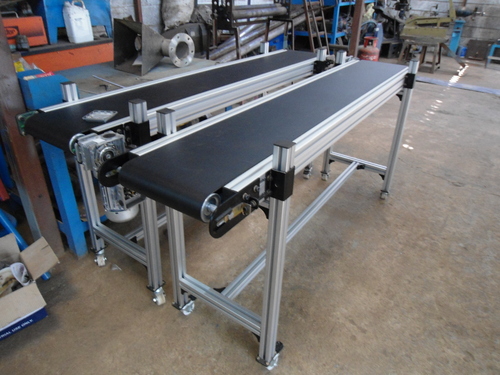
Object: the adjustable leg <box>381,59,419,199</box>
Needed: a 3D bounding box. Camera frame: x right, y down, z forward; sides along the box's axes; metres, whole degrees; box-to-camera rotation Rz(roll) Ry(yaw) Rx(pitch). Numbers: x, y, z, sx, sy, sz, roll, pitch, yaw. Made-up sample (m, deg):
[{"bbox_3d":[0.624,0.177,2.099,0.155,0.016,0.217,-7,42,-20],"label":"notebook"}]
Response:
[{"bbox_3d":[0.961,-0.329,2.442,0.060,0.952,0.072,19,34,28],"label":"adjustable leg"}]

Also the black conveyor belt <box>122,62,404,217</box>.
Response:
[{"bbox_3d":[0.332,-0.385,1.759,0.308,0.085,2.090,19,34,28],"label":"black conveyor belt"}]

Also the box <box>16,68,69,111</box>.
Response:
[{"bbox_3d":[-0.933,-0.440,1.687,0.172,0.136,0.189,19,34,28],"label":"box"}]

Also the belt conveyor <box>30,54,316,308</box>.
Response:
[{"bbox_3d":[-0.146,-0.238,2.211,0.493,0.952,2.086,20,34,29],"label":"belt conveyor"}]

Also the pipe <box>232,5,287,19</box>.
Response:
[{"bbox_3d":[0.120,-2.167,4.643,0.088,0.088,1.120,21,34,30],"label":"pipe"}]

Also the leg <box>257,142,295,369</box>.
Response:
[{"bbox_3d":[0.081,0.297,1.268,0.060,0.952,0.072,19,34,28],"label":"leg"}]

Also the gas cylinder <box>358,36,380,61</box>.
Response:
[{"bbox_3d":[1.833,-2.008,5.859,0.310,0.600,0.310,19,34,28],"label":"gas cylinder"}]

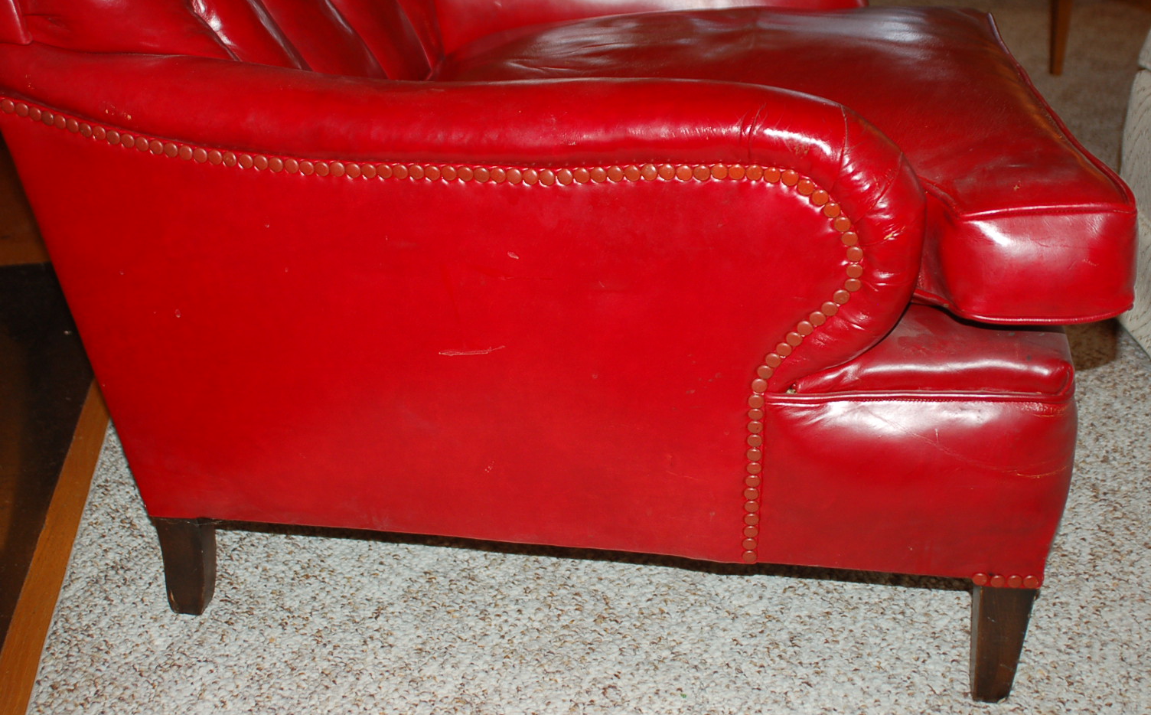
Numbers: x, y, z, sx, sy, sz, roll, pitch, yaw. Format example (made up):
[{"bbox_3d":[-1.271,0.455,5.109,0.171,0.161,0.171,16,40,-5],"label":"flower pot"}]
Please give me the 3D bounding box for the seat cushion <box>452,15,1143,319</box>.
[{"bbox_3d":[0.139,-0.223,1.343,0.640,0.115,0.691,0,26,8],"label":"seat cushion"}]

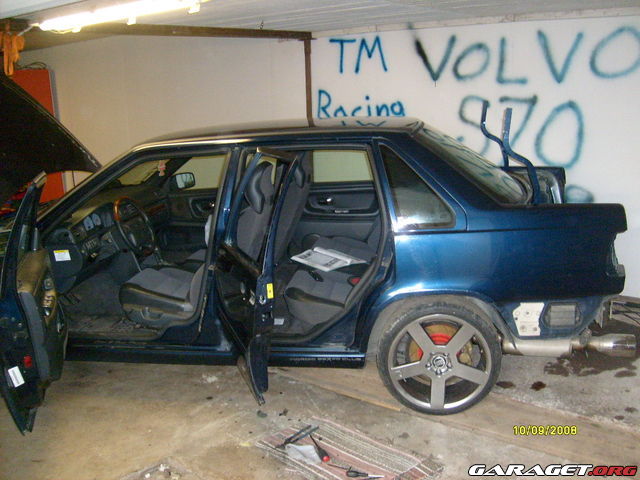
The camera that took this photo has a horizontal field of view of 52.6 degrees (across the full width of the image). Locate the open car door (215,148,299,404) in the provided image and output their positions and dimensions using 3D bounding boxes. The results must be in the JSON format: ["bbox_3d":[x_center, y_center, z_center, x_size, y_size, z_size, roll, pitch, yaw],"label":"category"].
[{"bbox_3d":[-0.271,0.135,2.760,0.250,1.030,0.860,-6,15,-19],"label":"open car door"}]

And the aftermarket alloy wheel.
[{"bbox_3d":[0.582,0.556,3.206,0.600,0.595,0.220,0,14,5],"label":"aftermarket alloy wheel"}]

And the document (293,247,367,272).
[{"bbox_3d":[0.045,0.126,3.912,0.320,0.040,0.390,-13,18,-38],"label":"document"}]

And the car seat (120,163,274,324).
[{"bbox_3d":[-0.642,0.009,3.593,0.860,0.920,0.540,0,14,5],"label":"car seat"}]

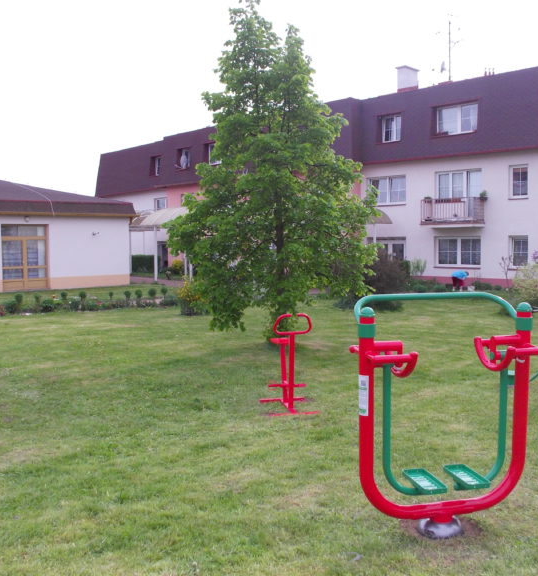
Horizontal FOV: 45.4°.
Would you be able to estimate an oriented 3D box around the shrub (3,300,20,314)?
[{"bbox_3d":[-7.182,0.516,18.025,0.420,0.390,0.420,-1,4,0],"label":"shrub"}]

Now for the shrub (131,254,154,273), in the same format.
[{"bbox_3d":[-7.930,-1.544,40.581,1.600,1.140,1.100,-1,4,-11],"label":"shrub"}]

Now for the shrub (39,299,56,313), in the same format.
[{"bbox_3d":[-6.282,0.486,18.323,0.420,0.390,0.420,-1,4,0],"label":"shrub"}]

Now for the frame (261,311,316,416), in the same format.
[{"bbox_3d":[0.212,0.807,7.312,0.550,1.090,0.740,-1,4,-11],"label":"frame"}]

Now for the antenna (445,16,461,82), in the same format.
[{"bbox_3d":[8.603,-11.121,30.000,0.750,3.100,0.750,1,4,27],"label":"antenna"}]

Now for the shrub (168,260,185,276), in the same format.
[{"bbox_3d":[-5.585,-1.172,38.808,1.070,0.970,1.000,-1,4,0],"label":"shrub"}]

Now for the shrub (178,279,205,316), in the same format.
[{"bbox_3d":[-1.981,0.225,16.578,0.850,0.940,0.800,-1,4,-7],"label":"shrub"}]

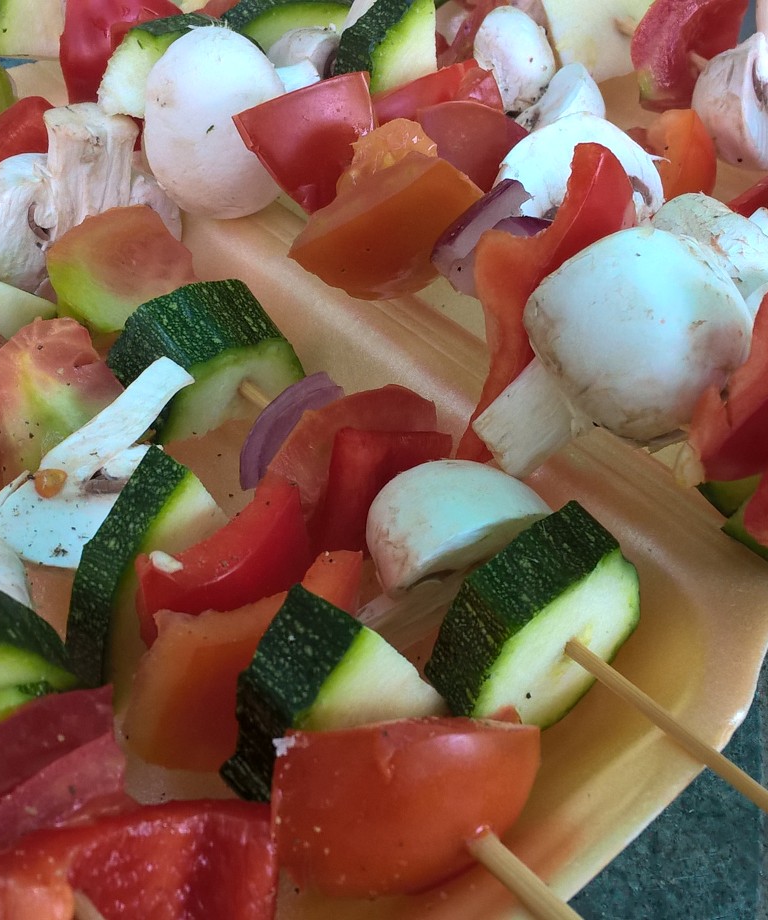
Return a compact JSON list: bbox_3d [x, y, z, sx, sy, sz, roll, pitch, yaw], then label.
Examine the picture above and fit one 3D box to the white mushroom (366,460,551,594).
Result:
[{"bbox_3d":[0.015,0.013,0.266,0.039,0.021,0.030,-36,30,-25],"label":"white mushroom"}]

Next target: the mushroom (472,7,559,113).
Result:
[{"bbox_3d":[0.039,-0.119,0.400,0.026,0.028,0.032,0,72,-22],"label":"mushroom"}]

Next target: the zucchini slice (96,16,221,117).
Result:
[{"bbox_3d":[-0.063,-0.112,0.383,0.036,0.030,0.020,-36,55,-25],"label":"zucchini slice"}]

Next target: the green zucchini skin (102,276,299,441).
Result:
[{"bbox_3d":[-0.035,-0.019,0.265,0.036,0.026,0.017,-24,43,-30],"label":"green zucchini skin"}]

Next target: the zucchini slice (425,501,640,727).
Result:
[{"bbox_3d":[0.028,0.029,0.250,0.045,0.034,0.017,-36,55,-25],"label":"zucchini slice"}]

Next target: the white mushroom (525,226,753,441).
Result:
[{"bbox_3d":[0.055,-0.027,0.290,0.049,0.041,0.049,-24,62,-38],"label":"white mushroom"}]

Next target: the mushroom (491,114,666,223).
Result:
[{"bbox_3d":[0.050,-0.070,0.335,0.042,0.034,0.020,-6,26,-20],"label":"mushroom"}]

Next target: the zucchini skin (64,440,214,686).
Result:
[{"bbox_3d":[-0.046,0.022,0.264,0.014,0.046,0.026,38,30,31],"label":"zucchini skin"}]

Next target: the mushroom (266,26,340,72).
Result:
[{"bbox_3d":[-0.026,-0.125,0.420,0.032,0.028,0.032,-16,25,10],"label":"mushroom"}]

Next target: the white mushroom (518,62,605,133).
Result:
[{"bbox_3d":[0.048,-0.096,0.360,0.028,0.025,0.022,-16,44,-44],"label":"white mushroom"}]

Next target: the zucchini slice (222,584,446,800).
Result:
[{"bbox_3d":[-0.006,0.036,0.197,0.032,0.032,0.014,6,24,-46],"label":"zucchini slice"}]

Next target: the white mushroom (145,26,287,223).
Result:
[{"bbox_3d":[-0.042,-0.086,0.345,0.042,0.047,0.036,0,0,41],"label":"white mushroom"}]

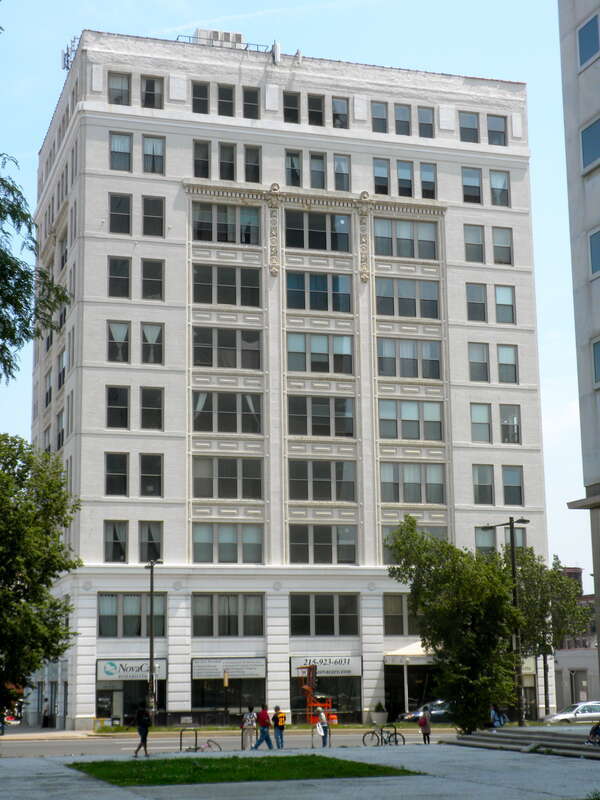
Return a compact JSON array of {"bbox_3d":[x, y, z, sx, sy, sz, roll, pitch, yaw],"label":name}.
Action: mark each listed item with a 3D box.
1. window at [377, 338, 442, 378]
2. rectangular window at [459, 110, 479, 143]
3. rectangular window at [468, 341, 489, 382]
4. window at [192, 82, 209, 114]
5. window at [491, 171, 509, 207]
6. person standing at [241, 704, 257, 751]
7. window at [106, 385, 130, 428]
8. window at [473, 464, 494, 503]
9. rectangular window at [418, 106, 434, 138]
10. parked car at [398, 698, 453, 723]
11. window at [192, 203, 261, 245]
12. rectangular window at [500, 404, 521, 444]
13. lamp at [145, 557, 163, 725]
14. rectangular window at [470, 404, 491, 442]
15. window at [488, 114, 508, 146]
[{"bbox_3d":[7.029,-2.605,88.892,4.410,2.537,0.250,3,-12,-17],"label":"window"},{"bbox_3d":[10.746,-17.287,87.898,1.334,2.000,0.220,3,-12,-17],"label":"rectangular window"},{"bbox_3d":[11.661,-2.402,90.331,1.431,2.565,0.250,3,-12,-17],"label":"rectangular window"},{"bbox_3d":[-6.336,-19.268,88.605,1.123,2.142,0.200,3,-11,-17],"label":"window"},{"bbox_3d":[12.912,-13.598,89.290,1.342,2.379,0.200,3,-11,-17],"label":"window"},{"bbox_3d":[-2.010,12.896,54.504,0.600,1.772,0.450,2,-11,-15],"label":"person standing"},{"bbox_3d":[-10.583,0.446,80.894,1.343,2.530,0.150,3,-12,-17],"label":"window"},{"bbox_3d":[11.228,5.220,84.747,1.387,2.447,0.200,3,-12,-17],"label":"window"},{"bbox_3d":[7.941,-17.431,87.037,1.037,1.958,0.220,3,-12,-17],"label":"rectangular window"},{"bbox_3d":[8.062,18.004,80.139,4.600,1.460,1.780,3,-12,-17],"label":"parked car"},{"bbox_3d":[-4.474,-10.830,85.153,4.278,2.498,0.150,3,-12,-17],"label":"window"},{"bbox_3d":[13.612,1.607,89.643,1.458,2.577,0.200,3,-12,-17],"label":"rectangular window"},{"bbox_3d":[-7.610,12.653,72.351,0.350,8.699,3.000,3,-11,-17],"label":"lamp"},{"bbox_3d":[11.173,1.475,85.485,1.393,2.445,0.200,3,-12,-17],"label":"rectangular window"},{"bbox_3d":[13.485,-18.377,94.828,1.423,2.103,0.200,3,-11,-17],"label":"window"}]

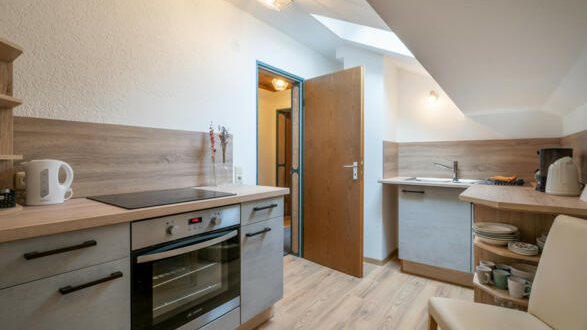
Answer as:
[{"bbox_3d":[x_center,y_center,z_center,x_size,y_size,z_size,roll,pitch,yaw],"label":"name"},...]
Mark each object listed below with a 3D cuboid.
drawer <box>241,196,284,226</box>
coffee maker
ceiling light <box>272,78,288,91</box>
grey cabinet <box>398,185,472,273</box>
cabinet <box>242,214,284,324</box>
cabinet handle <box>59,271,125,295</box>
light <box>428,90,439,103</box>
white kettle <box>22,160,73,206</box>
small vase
[{"bbox_3d":[-0.356,0.298,1.901,0.420,0.135,0.400,0,1,37],"label":"drawer"},{"bbox_3d":[1.790,0.040,1.876,0.195,0.295,0.165,0,1,37],"label":"coffee maker"},{"bbox_3d":[-0.204,-1.256,4.250,0.270,0.170,0.270,0,1,37],"label":"ceiling light"},{"bbox_3d":[1.469,0.585,2.760,0.600,0.730,0.550,0,1,37],"label":"grey cabinet"},{"bbox_3d":[-0.356,0.659,1.903,0.420,0.585,0.400,0,1,37],"label":"cabinet"},{"bbox_3d":[-0.749,0.438,1.013,0.032,0.017,0.192,0,1,37],"label":"cabinet handle"},{"bbox_3d":[1.545,-0.774,2.999,0.110,0.150,0.120,0,1,37],"label":"light"},{"bbox_3d":[-1.233,0.083,1.360,0.150,0.222,0.200,0,1,37],"label":"white kettle"},{"bbox_3d":[-0.656,0.067,2.227,0.055,0.240,0.055,0,1,37],"label":"small vase"}]

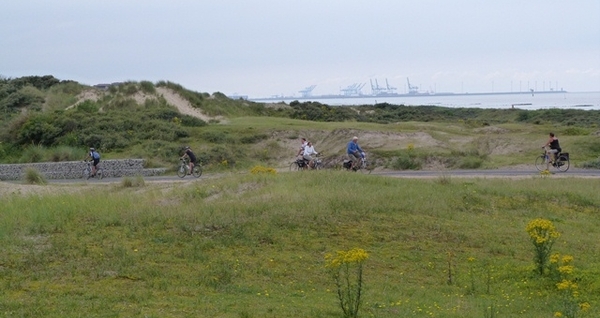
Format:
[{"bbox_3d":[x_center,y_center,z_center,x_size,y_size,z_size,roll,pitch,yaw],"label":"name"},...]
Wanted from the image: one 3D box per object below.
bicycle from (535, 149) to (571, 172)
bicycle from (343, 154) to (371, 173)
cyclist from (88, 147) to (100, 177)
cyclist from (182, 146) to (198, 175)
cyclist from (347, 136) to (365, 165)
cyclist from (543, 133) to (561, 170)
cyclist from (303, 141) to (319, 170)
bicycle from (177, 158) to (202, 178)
[{"bbox_3d":[11.217,0.053,61.500,1.800,1.100,0.600,1,3,40],"label":"bicycle"},{"bbox_3d":[2.716,0.194,65.500,1.800,1.100,0.600,1,3,41],"label":"bicycle"},{"bbox_3d":[-11.570,0.212,77.500,0.900,1.620,0.520,1,3,41],"label":"cyclist"},{"bbox_3d":[-5.964,0.107,74.500,0.920,1.550,0.500,1,3,39],"label":"cyclist"},{"bbox_3d":[2.659,-0.222,65.500,0.900,1.620,0.550,1,3,40],"label":"cyclist"},{"bbox_3d":[11.186,-0.377,61.500,0.880,1.570,0.500,1,3,40],"label":"cyclist"},{"bbox_3d":[0.531,-0.082,67.000,0.850,1.500,0.520,1,3,40],"label":"cyclist"},{"bbox_3d":[-5.905,0.521,74.500,1.750,1.050,0.600,1,3,39],"label":"bicycle"}]

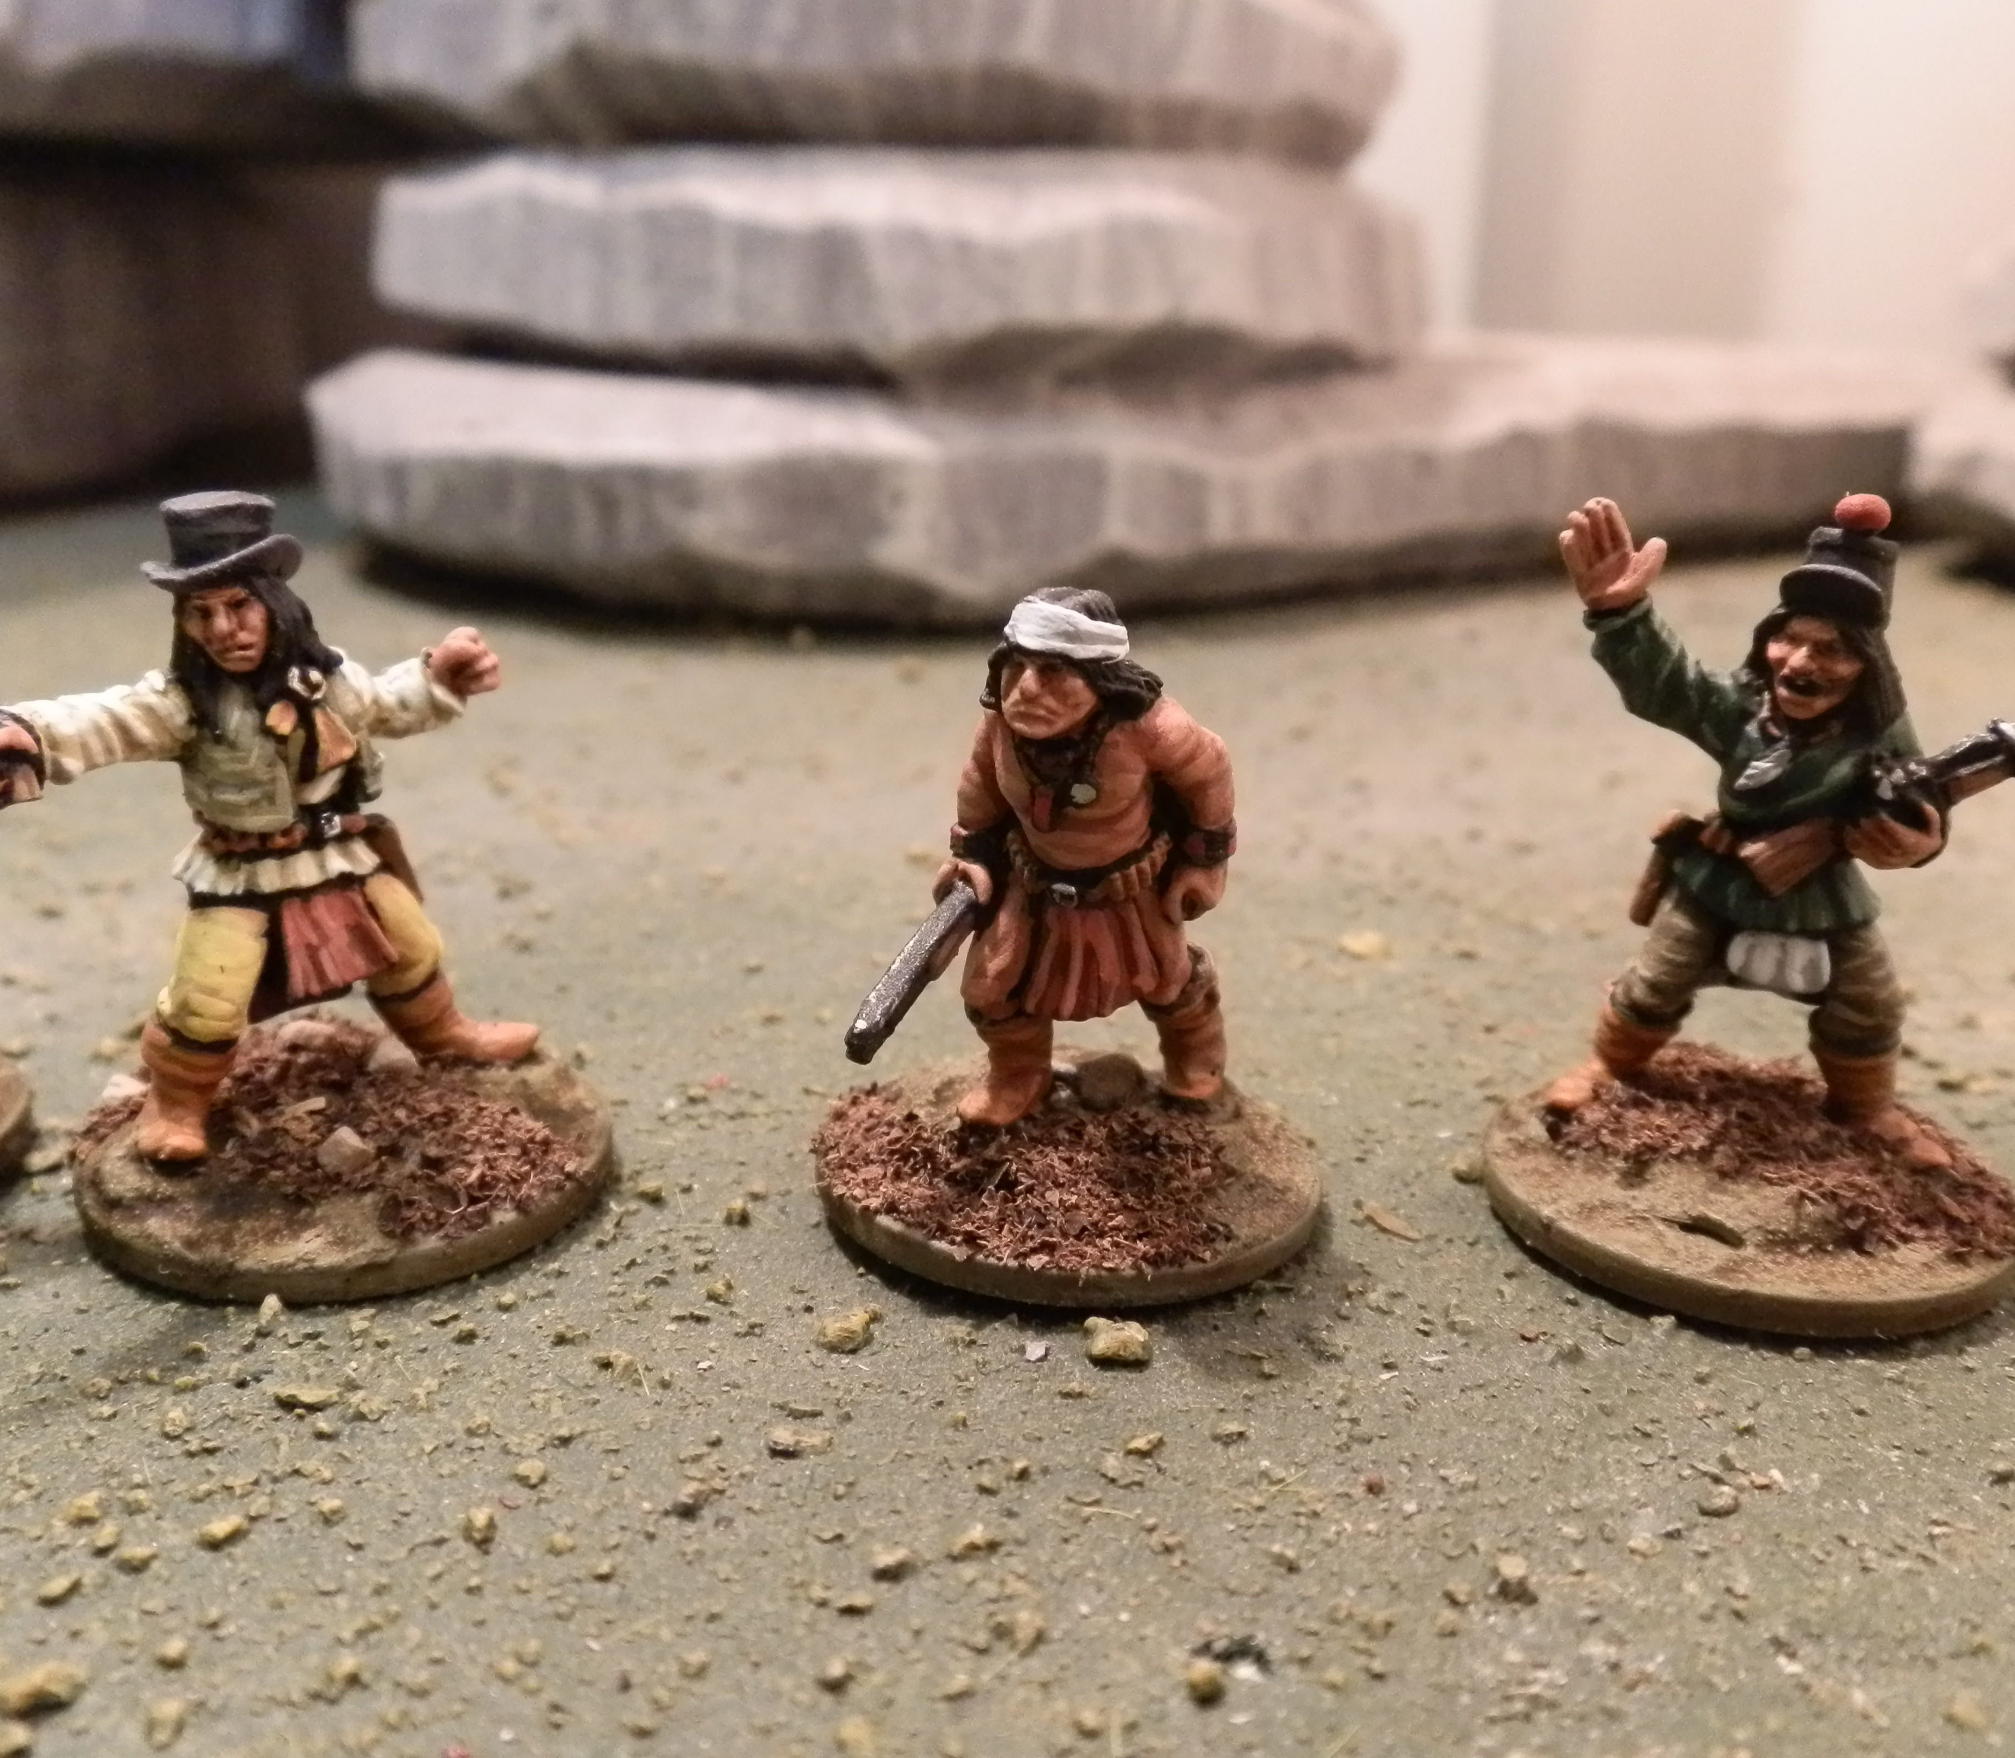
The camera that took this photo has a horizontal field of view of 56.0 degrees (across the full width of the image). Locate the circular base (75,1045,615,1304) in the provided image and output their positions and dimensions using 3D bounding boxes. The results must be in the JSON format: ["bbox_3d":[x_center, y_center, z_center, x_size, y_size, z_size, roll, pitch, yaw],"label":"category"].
[{"bbox_3d":[-0.032,0.014,0.094,0.025,0.003,0.025,1,17,0],"label":"circular base"}]

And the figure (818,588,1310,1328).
[{"bbox_3d":[0.003,0.001,0.091,0.025,0.030,0.025,7,18,19],"label":"figure"}]

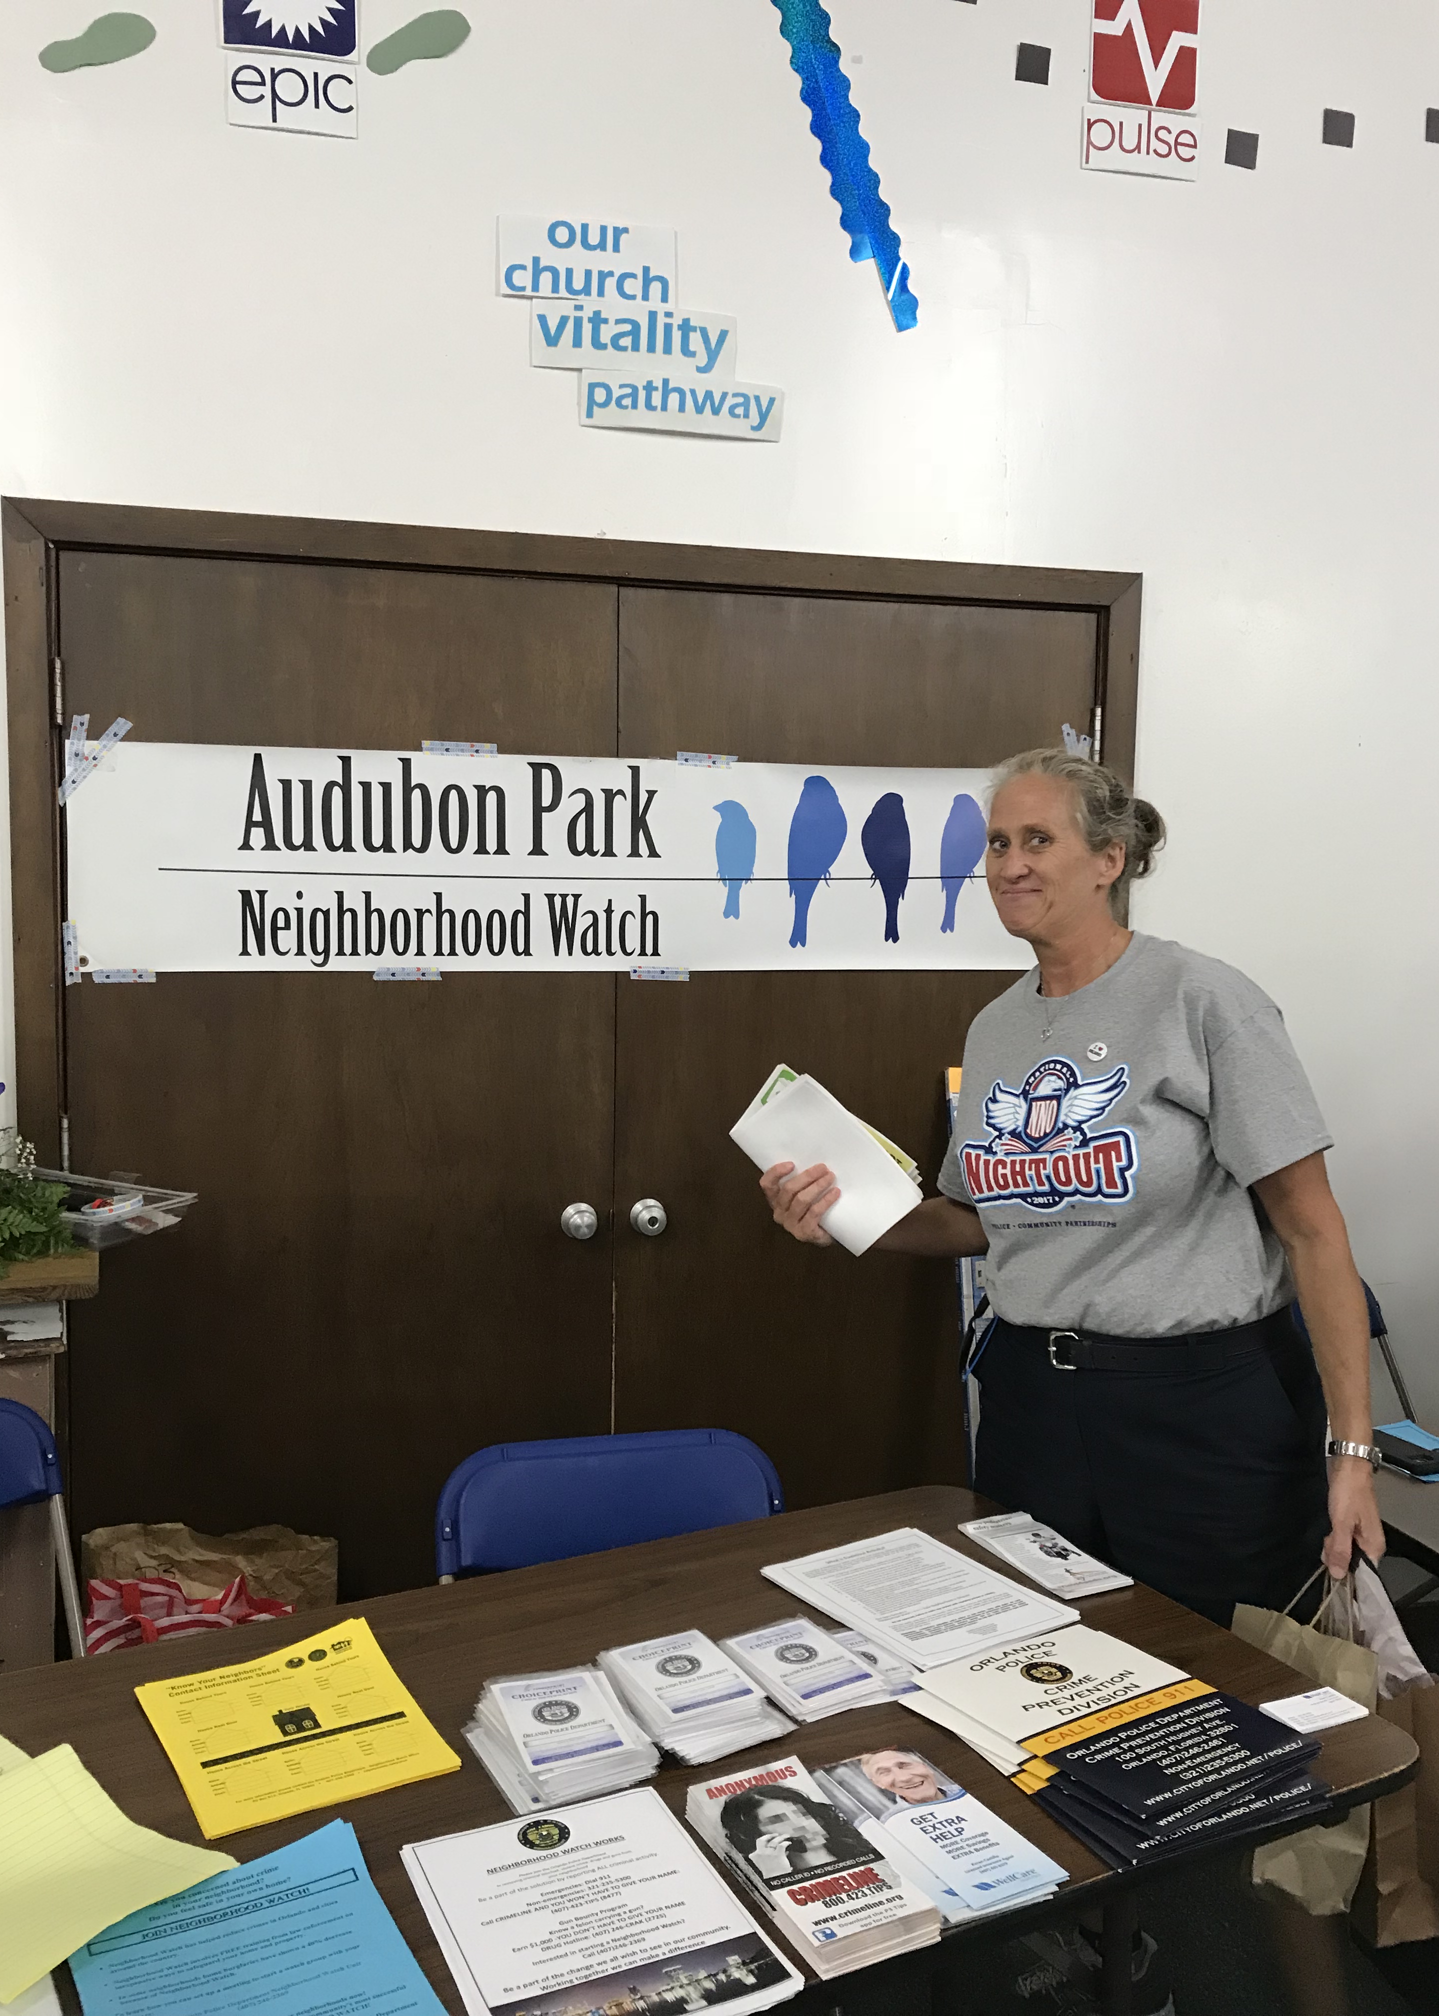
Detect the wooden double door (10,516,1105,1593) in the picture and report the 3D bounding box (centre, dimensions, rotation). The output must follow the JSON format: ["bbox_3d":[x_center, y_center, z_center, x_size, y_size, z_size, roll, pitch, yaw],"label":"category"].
[{"bbox_3d":[-0.181,0.241,2.917,1.992,2.110,0.100,0,5,-15],"label":"wooden double door"}]

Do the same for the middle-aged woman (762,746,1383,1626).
[{"bbox_3d":[0.428,0.531,1.968,0.570,1.690,0.520,-3,6,-38],"label":"middle-aged woman"}]

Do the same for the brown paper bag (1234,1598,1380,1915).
[{"bbox_3d":[0.646,0.824,1.790,0.090,0.290,0.165,-4,6,-44],"label":"brown paper bag"}]

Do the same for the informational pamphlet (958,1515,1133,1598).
[{"bbox_3d":[0.378,0.638,1.908,0.097,0.015,0.222,-1,5,-24],"label":"informational pamphlet"}]

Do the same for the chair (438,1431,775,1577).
[{"bbox_3d":[-0.093,0.978,2.005,0.460,0.790,0.480,0,5,-14],"label":"chair"}]

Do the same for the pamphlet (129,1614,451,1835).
[{"bbox_3d":[-0.398,0.658,1.509,0.222,0.018,0.285,-2,5,-31],"label":"pamphlet"}]

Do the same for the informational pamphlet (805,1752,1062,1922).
[{"bbox_3d":[0.178,0.680,1.367,0.112,0.012,0.225,-2,5,-28],"label":"informational pamphlet"}]

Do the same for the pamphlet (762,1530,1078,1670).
[{"bbox_3d":[0.219,0.646,1.797,0.222,0.012,0.285,-2,6,-33],"label":"pamphlet"}]

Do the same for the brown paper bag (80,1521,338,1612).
[{"bbox_3d":[-0.828,1.087,2.656,0.370,0.450,0.210,0,5,-15],"label":"brown paper bag"}]

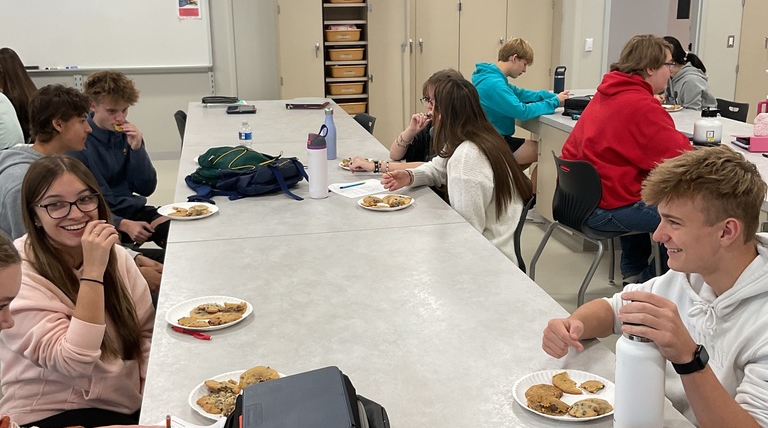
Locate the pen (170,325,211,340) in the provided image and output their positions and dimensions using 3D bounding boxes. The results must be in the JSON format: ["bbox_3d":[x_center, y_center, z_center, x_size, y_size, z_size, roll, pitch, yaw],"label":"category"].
[{"bbox_3d":[-0.473,0.292,2.104,0.140,0.011,0.012,8,17,31],"label":"pen"}]

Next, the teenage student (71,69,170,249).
[{"bbox_3d":[-1.056,0.005,3.738,0.730,1.260,0.490,6,16,22],"label":"teenage student"}]

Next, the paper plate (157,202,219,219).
[{"bbox_3d":[-0.729,-0.006,3.202,0.228,0.022,0.228,-4,15,-11],"label":"paper plate"}]

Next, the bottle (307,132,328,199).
[{"bbox_3d":[-0.266,-0.192,3.441,0.077,0.256,0.077,-1,15,0],"label":"bottle"}]

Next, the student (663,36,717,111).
[{"bbox_3d":[2.157,-0.640,6.112,0.720,1.240,0.470,-3,15,-8],"label":"student"}]

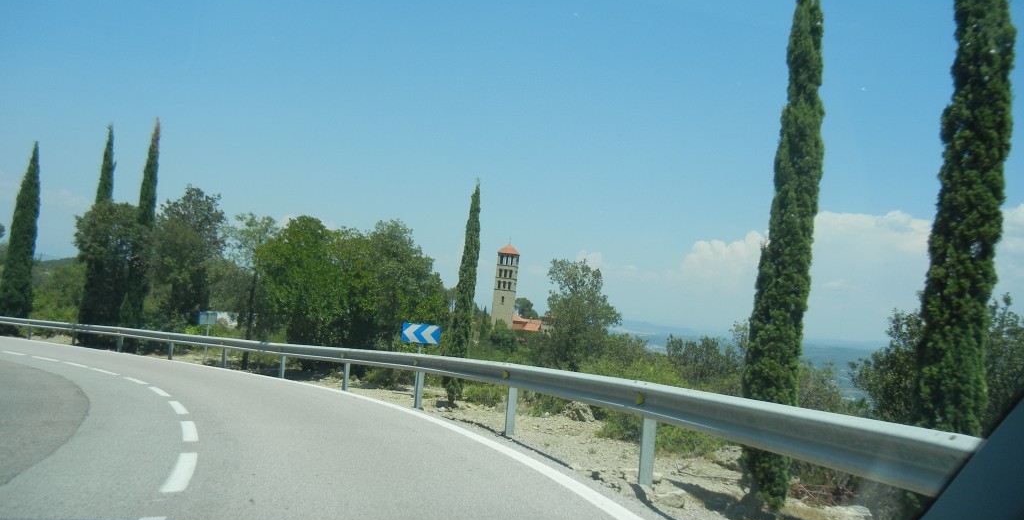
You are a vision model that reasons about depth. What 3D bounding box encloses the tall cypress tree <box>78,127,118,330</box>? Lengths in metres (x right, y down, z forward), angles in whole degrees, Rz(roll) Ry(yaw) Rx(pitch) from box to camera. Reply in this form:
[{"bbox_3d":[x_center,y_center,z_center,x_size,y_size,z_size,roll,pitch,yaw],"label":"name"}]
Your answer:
[{"bbox_3d":[-16.539,-1.069,35.800,1.250,8.600,1.250,5,-2,0],"label":"tall cypress tree"}]

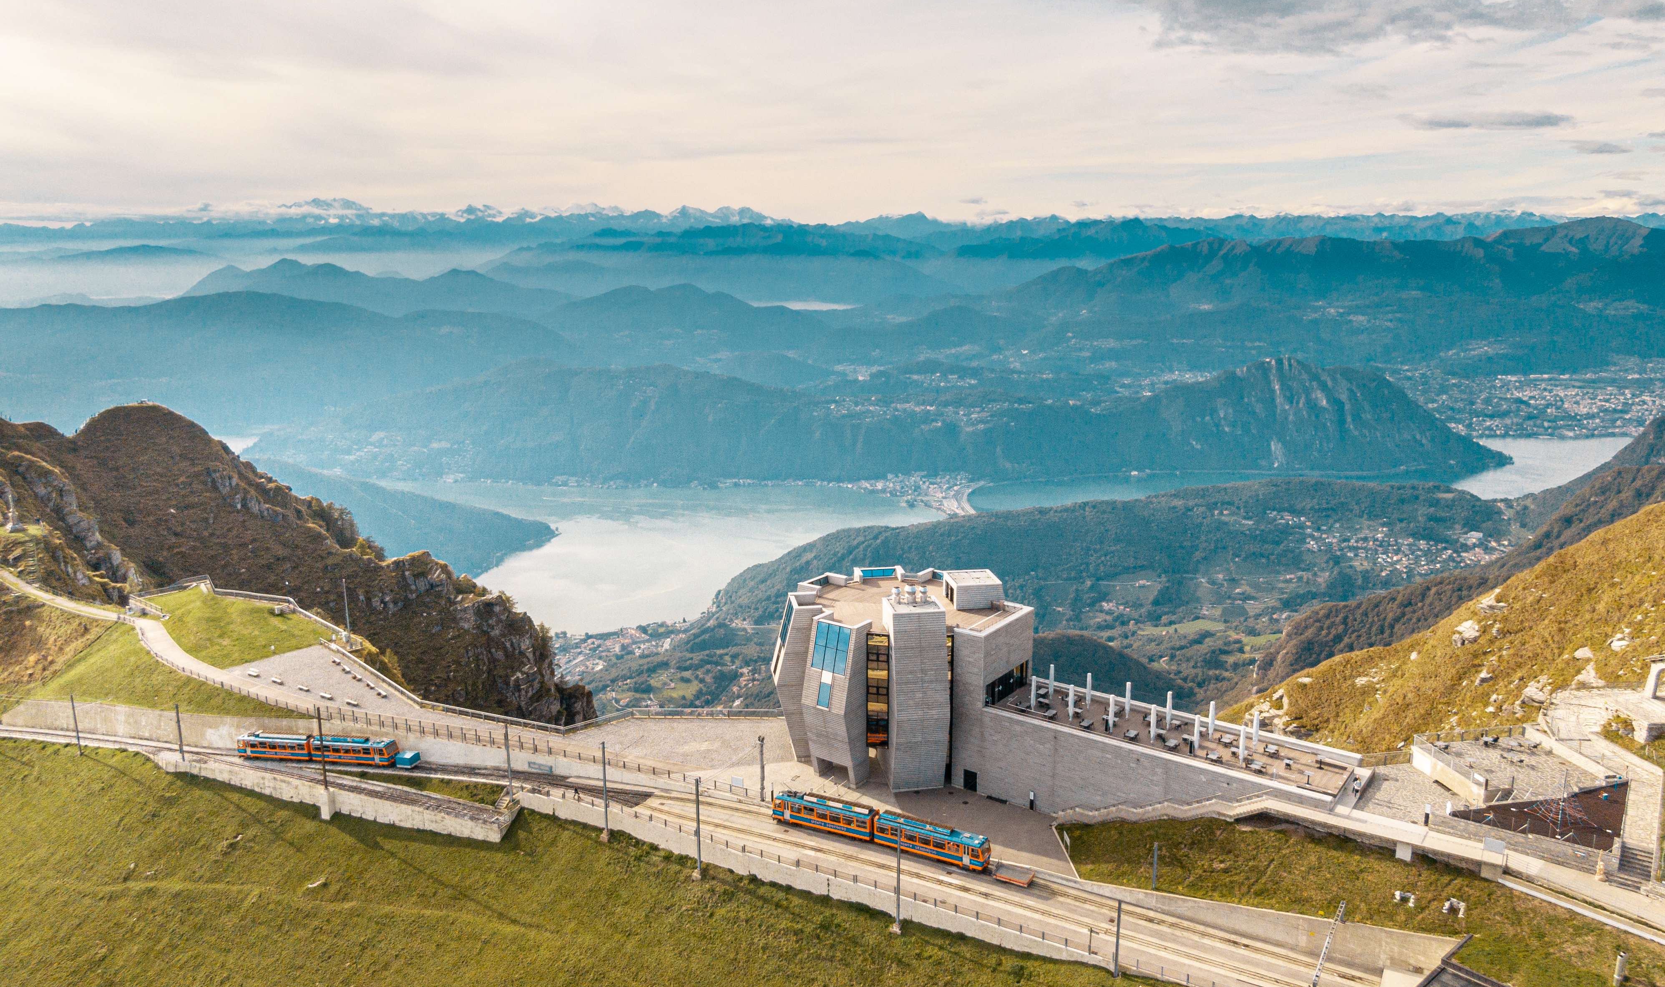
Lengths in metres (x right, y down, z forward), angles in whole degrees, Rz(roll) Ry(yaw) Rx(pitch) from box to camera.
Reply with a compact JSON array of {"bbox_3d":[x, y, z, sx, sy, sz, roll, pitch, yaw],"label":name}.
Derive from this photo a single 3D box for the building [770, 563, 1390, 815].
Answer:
[{"bbox_3d":[23.150,22.200,127.770,66.200,21.500,27.300,9,15,35],"label":"building"}]

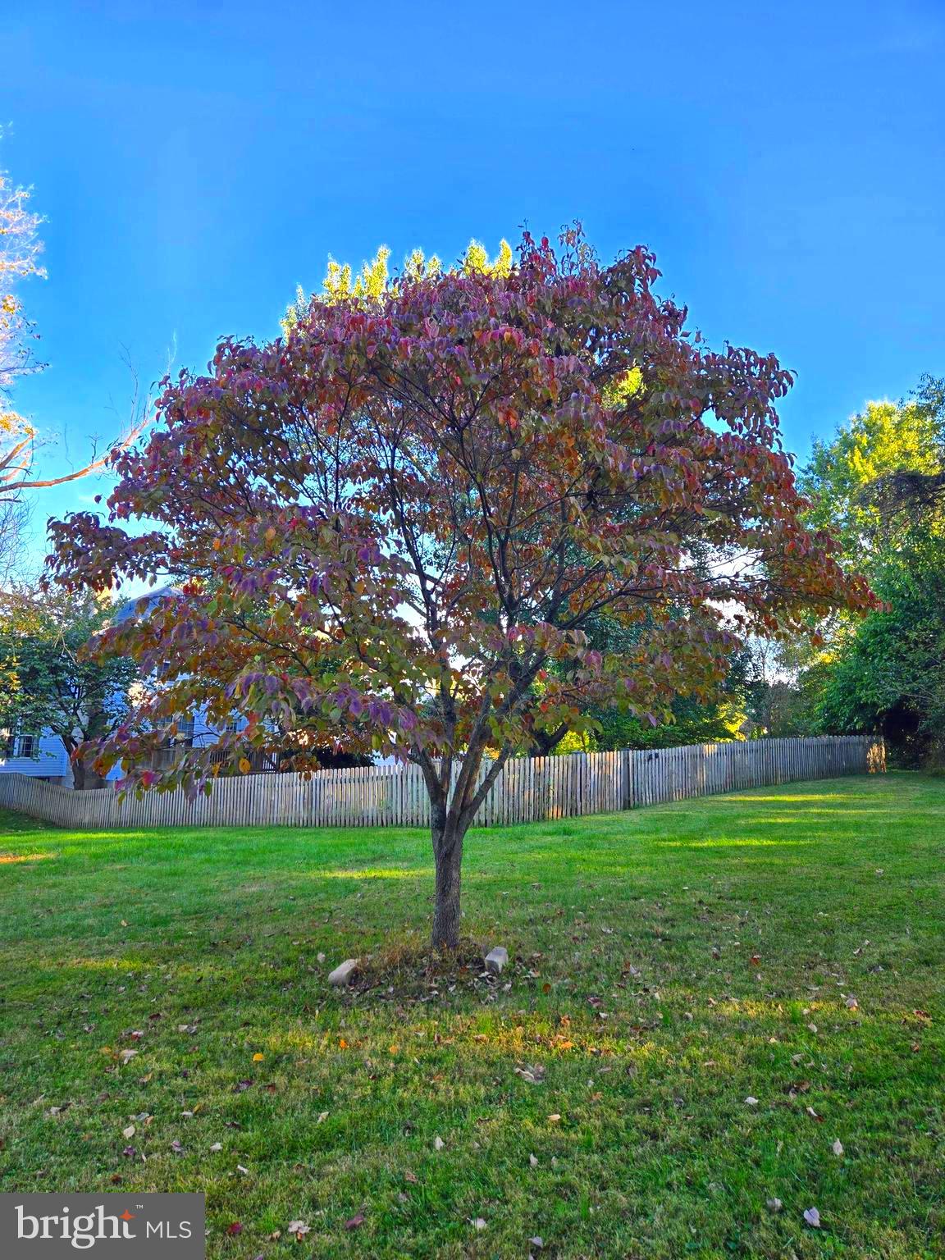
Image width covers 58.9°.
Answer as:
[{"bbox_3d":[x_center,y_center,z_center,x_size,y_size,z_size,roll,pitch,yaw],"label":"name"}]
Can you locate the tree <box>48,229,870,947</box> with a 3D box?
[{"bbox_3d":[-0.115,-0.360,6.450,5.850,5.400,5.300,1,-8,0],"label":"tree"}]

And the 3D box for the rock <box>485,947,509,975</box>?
[{"bbox_3d":[0.159,2.160,5.476,0.110,0.115,0.210,-1,-8,14],"label":"rock"}]

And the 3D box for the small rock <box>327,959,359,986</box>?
[{"bbox_3d":[-0.806,2.156,5.267,0.130,0.110,0.220,-2,-8,22],"label":"small rock"}]

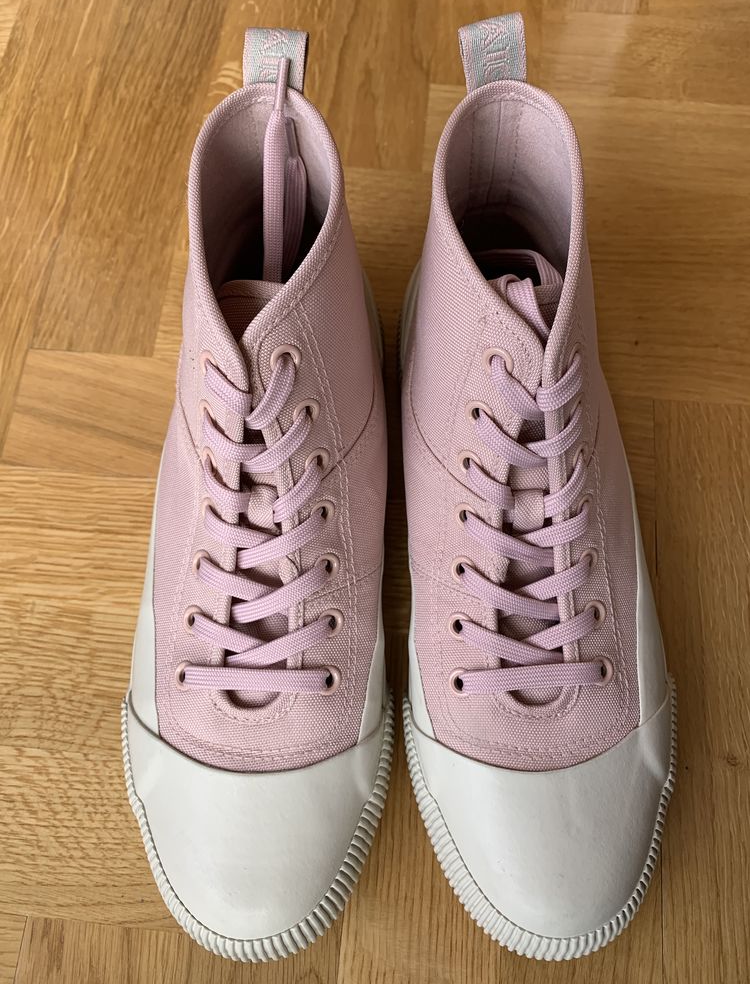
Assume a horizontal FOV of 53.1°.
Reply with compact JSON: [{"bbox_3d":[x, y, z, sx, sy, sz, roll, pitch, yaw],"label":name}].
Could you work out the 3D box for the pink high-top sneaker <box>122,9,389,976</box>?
[{"bbox_3d":[-0.045,0.009,0.254,0.107,0.137,0.293,2,72,2],"label":"pink high-top sneaker"}]

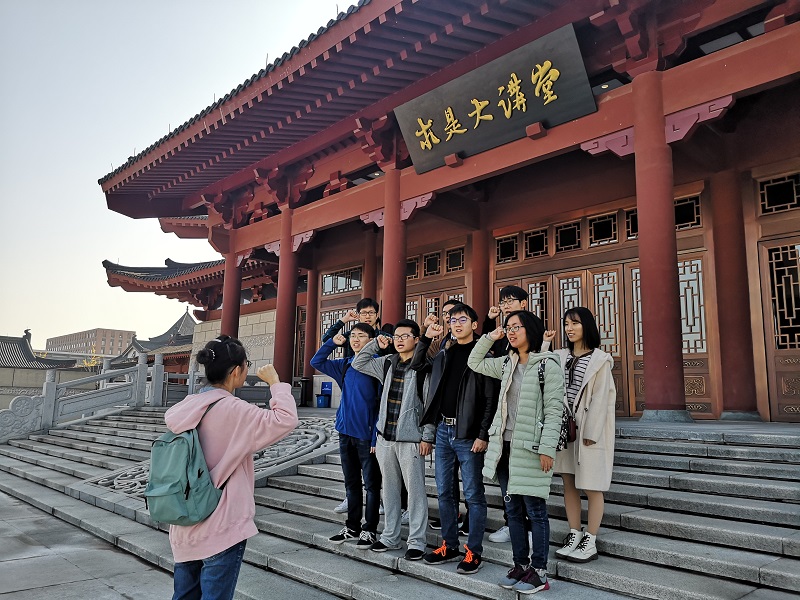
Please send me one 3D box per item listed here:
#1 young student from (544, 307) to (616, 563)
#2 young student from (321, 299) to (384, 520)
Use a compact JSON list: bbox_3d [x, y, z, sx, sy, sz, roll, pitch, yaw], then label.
[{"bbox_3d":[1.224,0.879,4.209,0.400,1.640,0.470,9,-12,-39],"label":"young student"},{"bbox_3d":[-0.358,0.915,5.576,0.600,1.901,0.440,-5,-11,34],"label":"young student"}]

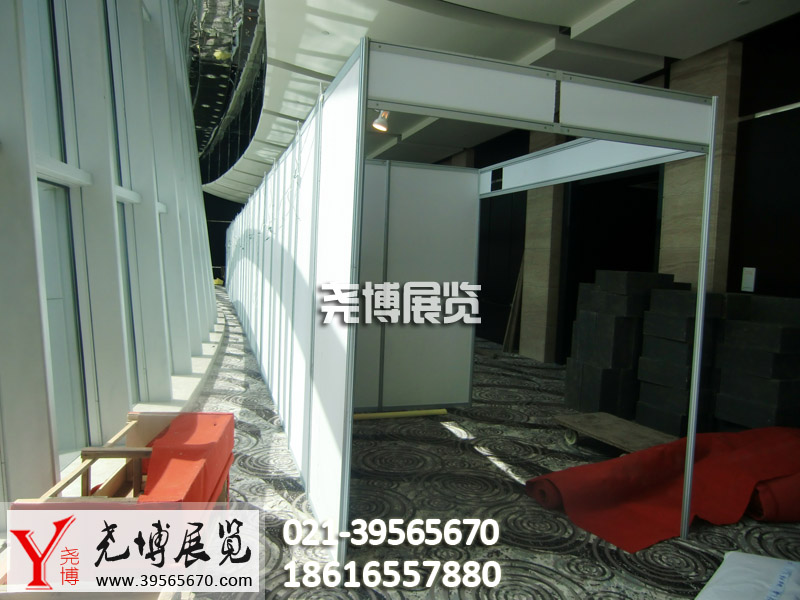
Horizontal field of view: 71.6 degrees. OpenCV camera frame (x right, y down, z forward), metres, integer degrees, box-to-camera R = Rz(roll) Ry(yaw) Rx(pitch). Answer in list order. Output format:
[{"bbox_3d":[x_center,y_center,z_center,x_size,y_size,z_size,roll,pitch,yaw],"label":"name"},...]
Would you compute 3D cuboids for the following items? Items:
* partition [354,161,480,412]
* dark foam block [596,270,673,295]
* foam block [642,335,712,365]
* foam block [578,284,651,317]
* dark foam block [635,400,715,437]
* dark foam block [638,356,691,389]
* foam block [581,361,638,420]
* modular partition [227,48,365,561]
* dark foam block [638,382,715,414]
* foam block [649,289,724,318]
[{"bbox_3d":[-0.140,-0.113,5.553,2.000,2.500,0.050,1,4,-18],"label":"partition"},{"bbox_3d":[2.477,-0.187,5.880,0.570,0.227,0.490,1,5,-18],"label":"dark foam block"},{"bbox_3d":[2.635,0.472,5.293,0.315,0.221,0.507,0,5,-24],"label":"foam block"},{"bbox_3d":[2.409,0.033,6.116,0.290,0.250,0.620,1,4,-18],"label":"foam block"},{"bbox_3d":[2.587,1.136,5.312,0.315,0.221,0.507,0,5,-24],"label":"dark foam block"},{"bbox_3d":[2.617,0.693,5.308,0.315,0.221,0.507,0,5,-28],"label":"dark foam block"},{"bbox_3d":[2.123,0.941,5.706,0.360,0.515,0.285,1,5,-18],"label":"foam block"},{"bbox_3d":[-3.392,-0.696,11.962,0.050,2.500,20.000,1,4,-19],"label":"modular partition"},{"bbox_3d":[2.624,0.915,5.306,0.315,0.221,0.507,0,5,-26],"label":"dark foam block"},{"bbox_3d":[2.724,0.031,5.297,0.315,0.221,0.507,0,5,-25],"label":"foam block"}]

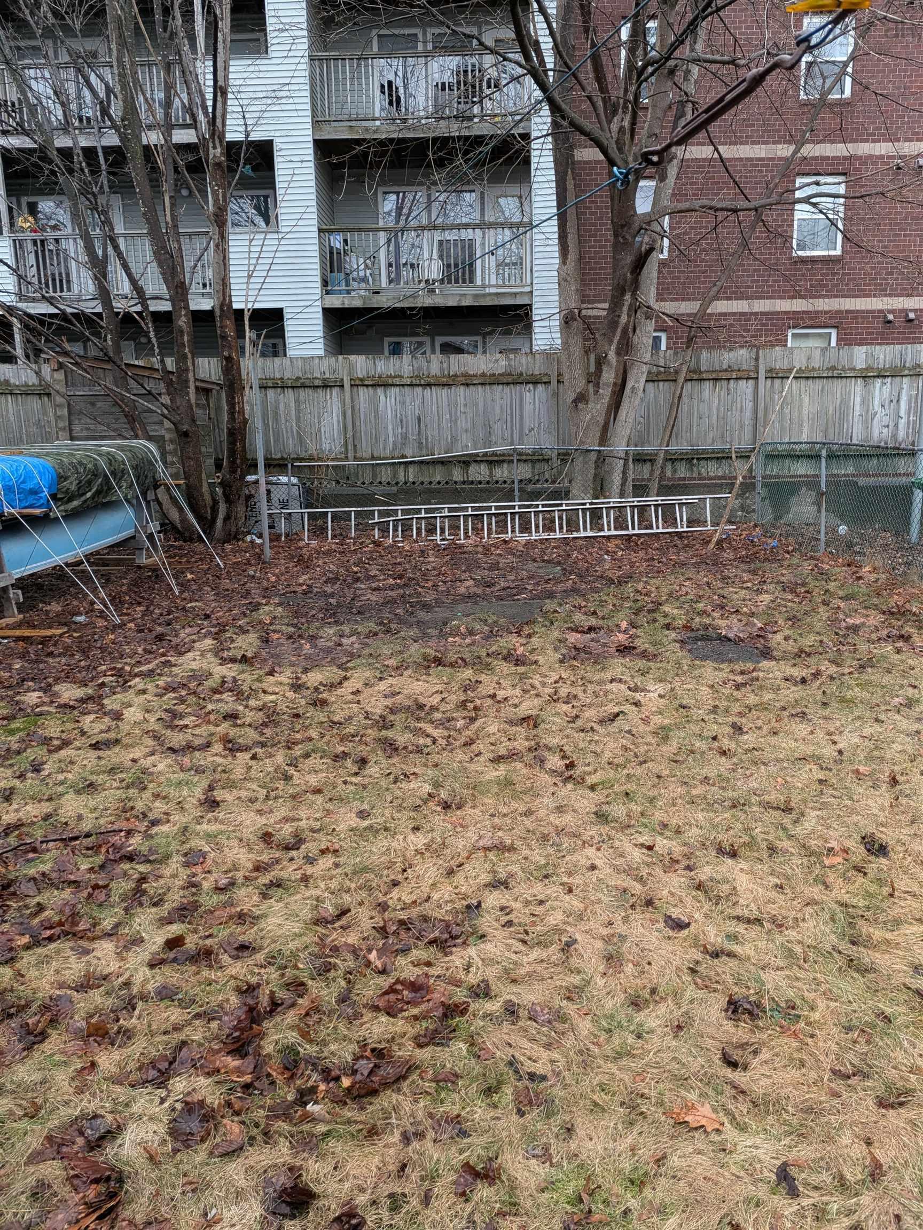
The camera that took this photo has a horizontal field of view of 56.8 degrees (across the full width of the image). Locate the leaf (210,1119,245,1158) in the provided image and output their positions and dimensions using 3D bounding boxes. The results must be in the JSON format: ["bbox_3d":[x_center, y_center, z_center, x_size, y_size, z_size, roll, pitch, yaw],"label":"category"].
[{"bbox_3d":[-0.482,1.094,1.779,0.060,0.040,0.077,1,11,9],"label":"leaf"}]

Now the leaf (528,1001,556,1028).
[{"bbox_3d":[0.200,1.007,2.147,0.049,0.030,0.090,-10,14,-38],"label":"leaf"}]

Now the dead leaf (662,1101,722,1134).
[{"bbox_3d":[0.497,1.064,1.821,0.118,0.025,0.068,4,12,25],"label":"dead leaf"}]

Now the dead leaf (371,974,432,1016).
[{"bbox_3d":[-0.141,0.996,2.246,0.112,0.045,0.162,9,15,43],"label":"dead leaf"}]

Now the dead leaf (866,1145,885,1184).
[{"bbox_3d":[0.815,1.084,1.680,0.030,0.025,0.079,3,12,19],"label":"dead leaf"}]

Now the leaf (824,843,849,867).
[{"bbox_3d":[1.269,0.829,2.946,0.104,0.040,0.091,-8,13,-30],"label":"leaf"}]

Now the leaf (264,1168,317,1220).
[{"bbox_3d":[-0.331,1.116,1.644,0.097,0.045,0.091,-5,12,-19],"label":"leaf"}]

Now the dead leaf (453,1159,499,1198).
[{"bbox_3d":[0.025,1.103,1.673,0.091,0.040,0.055,-4,11,-13],"label":"dead leaf"}]

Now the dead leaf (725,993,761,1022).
[{"bbox_3d":[0.709,0.993,2.160,0.083,0.045,0.072,1,11,11],"label":"dead leaf"}]

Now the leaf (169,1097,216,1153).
[{"bbox_3d":[-0.574,1.087,1.825,0.089,0.040,0.122,-3,11,-8],"label":"leaf"}]

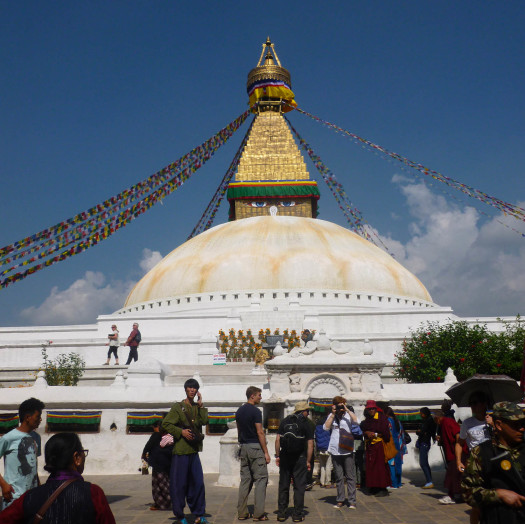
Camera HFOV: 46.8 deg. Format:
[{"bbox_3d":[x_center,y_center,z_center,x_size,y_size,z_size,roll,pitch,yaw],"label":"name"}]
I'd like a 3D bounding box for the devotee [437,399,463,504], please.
[{"bbox_3d":[2.938,2.997,9.691,0.550,1.561,0.500,-2,-13,5],"label":"devotee"}]

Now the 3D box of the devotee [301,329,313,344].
[{"bbox_3d":[1.826,3.524,25.483,0.480,1.420,0.400,-6,-14,19],"label":"devotee"}]

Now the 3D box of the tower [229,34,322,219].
[{"bbox_3d":[0.903,-13.084,61.748,8.500,21.500,8.500,-2,-13,1],"label":"tower"}]

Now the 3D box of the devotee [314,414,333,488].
[{"bbox_3d":[1.202,3.739,12.013,0.450,1.356,0.420,-3,-13,10],"label":"devotee"}]

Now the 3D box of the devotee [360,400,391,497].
[{"bbox_3d":[2.077,3.393,11.104,0.600,1.664,0.450,-4,-14,11],"label":"devotee"}]

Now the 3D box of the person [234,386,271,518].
[{"bbox_3d":[-0.137,2.652,8.514,0.520,1.773,0.420,-11,-16,37],"label":"person"}]

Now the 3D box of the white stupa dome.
[{"bbox_3d":[1.567,0.459,62.424,30.195,9.028,30.195,-1,-13,1],"label":"white stupa dome"}]

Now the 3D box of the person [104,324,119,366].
[{"bbox_3d":[-6.267,3.457,25.312,0.600,1.660,0.450,0,-13,-3],"label":"person"}]

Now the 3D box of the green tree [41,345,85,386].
[{"bbox_3d":[-5.903,3.171,17.782,1.300,1.500,1.100,-1,-13,0],"label":"green tree"}]

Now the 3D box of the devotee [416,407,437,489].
[{"bbox_3d":[3.091,3.548,11.639,0.420,1.472,0.420,-2,-13,5],"label":"devotee"}]

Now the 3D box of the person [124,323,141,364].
[{"bbox_3d":[-5.428,3.440,25.428,0.650,1.776,0.520,-3,-14,7],"label":"person"}]

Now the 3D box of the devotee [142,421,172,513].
[{"bbox_3d":[-1.691,3.308,9.911,0.580,1.393,0.520,10,-18,-40],"label":"devotee"}]

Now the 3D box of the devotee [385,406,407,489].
[{"bbox_3d":[2.635,3.700,12.159,0.520,1.554,0.500,-3,-14,9],"label":"devotee"}]

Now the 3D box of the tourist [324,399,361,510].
[{"bbox_3d":[1.282,3.070,9.849,0.650,1.730,0.480,-3,-14,6],"label":"tourist"}]

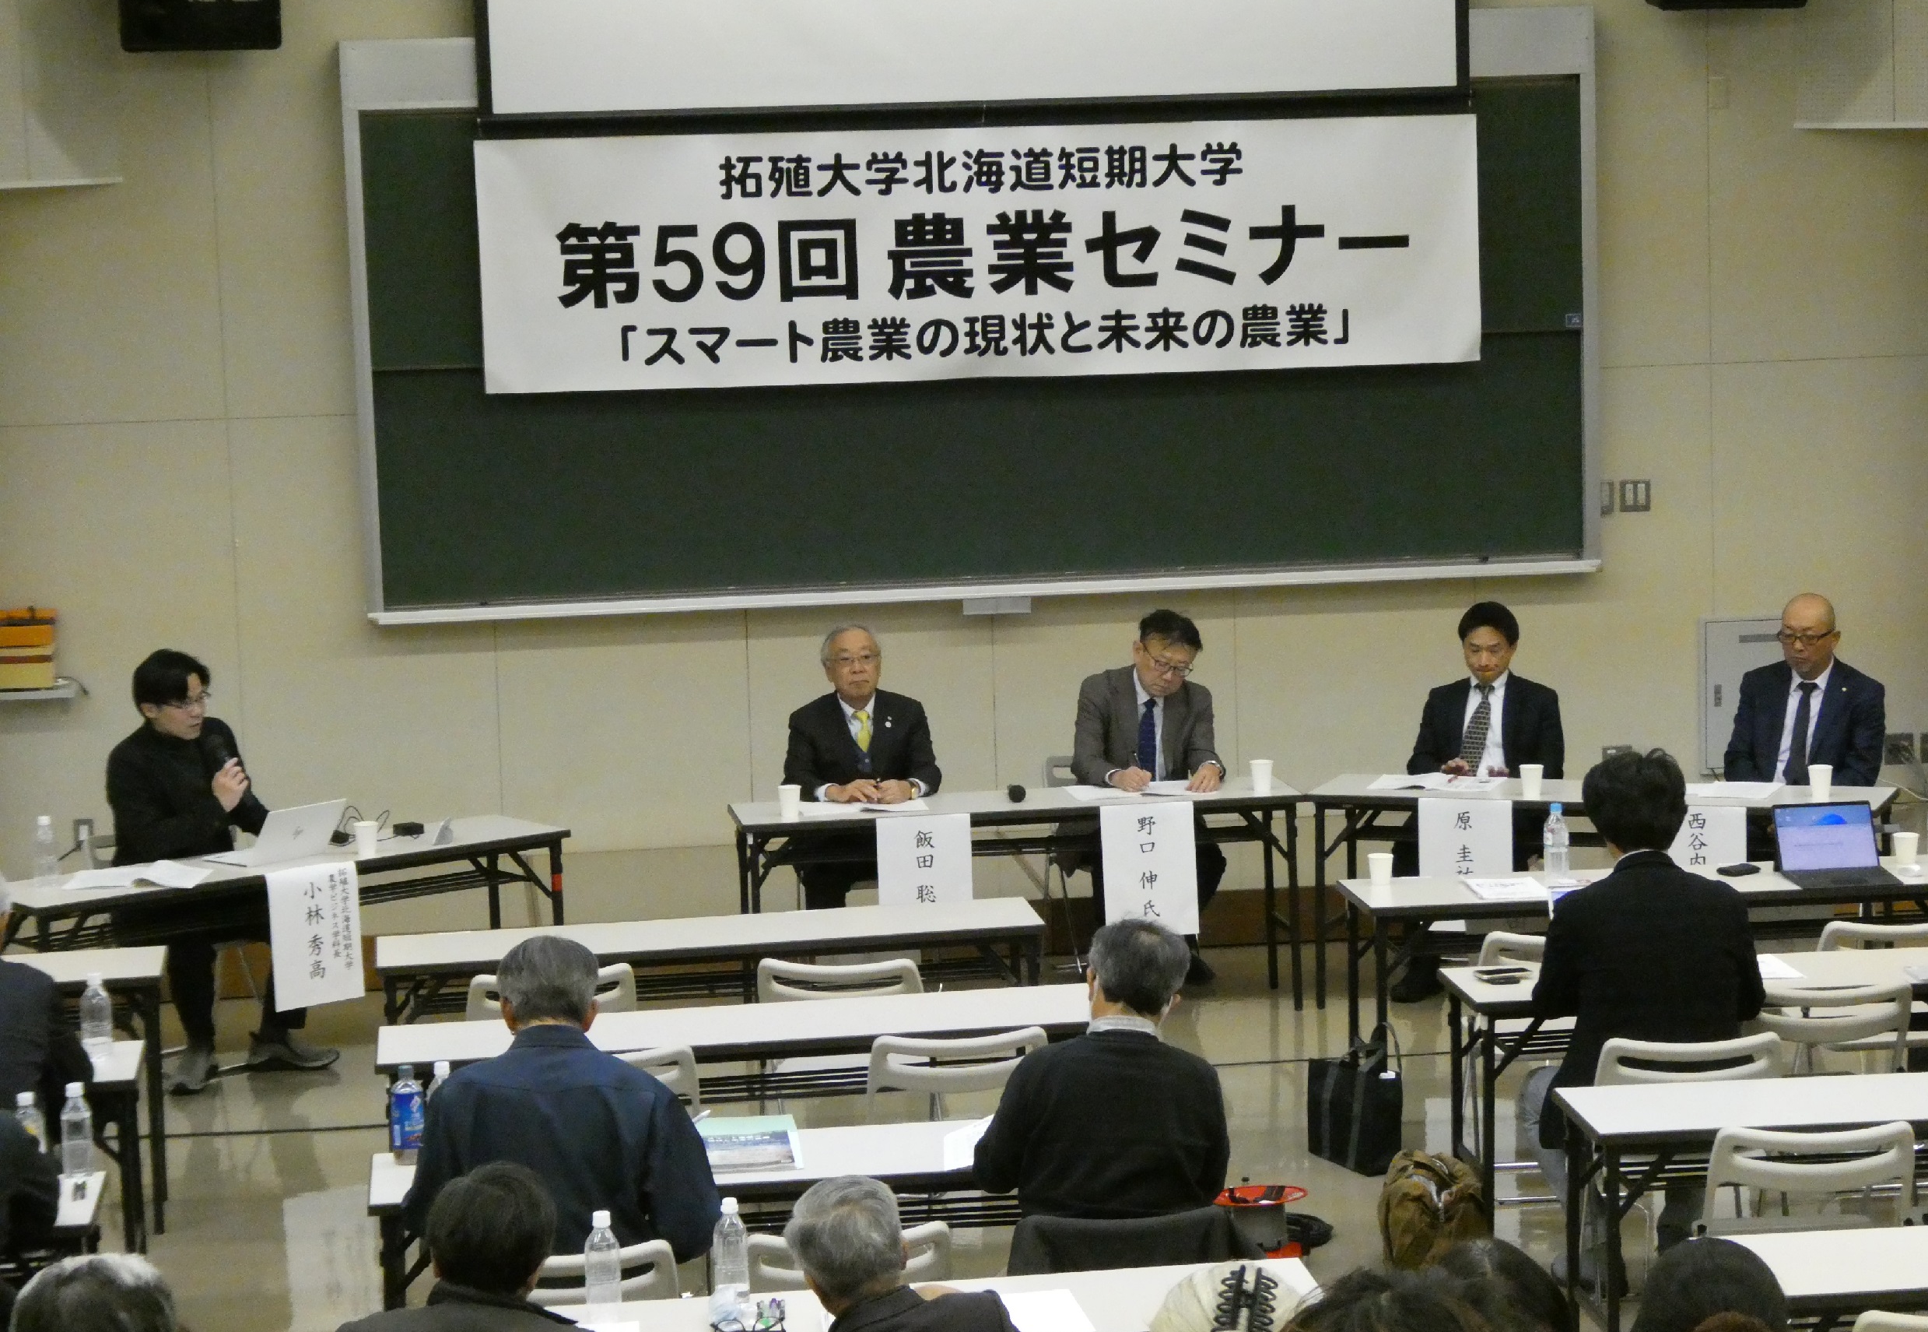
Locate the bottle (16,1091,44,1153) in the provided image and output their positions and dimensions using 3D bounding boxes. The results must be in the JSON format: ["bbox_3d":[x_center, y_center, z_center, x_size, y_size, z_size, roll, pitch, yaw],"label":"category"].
[{"bbox_3d":[-1.997,1.004,9.385,0.068,0.208,0.068,-3,7,-7],"label":"bottle"}]

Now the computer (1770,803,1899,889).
[{"bbox_3d":[2.435,0.500,12.262,0.290,0.195,0.300,-3,7,-5],"label":"computer"}]

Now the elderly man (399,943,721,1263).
[{"bbox_3d":[-0.825,1.165,9.007,0.640,1.310,0.740,-3,7,-7],"label":"elderly man"}]

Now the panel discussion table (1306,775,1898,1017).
[{"bbox_3d":[2.026,0.745,13.981,1.800,0.700,0.450,1,8,20],"label":"panel discussion table"}]

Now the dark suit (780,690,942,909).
[{"bbox_3d":[-0.337,0.549,14.381,0.510,0.940,0.620,-3,7,-8],"label":"dark suit"}]

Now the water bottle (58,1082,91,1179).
[{"bbox_3d":[-1.899,0.991,9.391,0.067,0.202,0.067,-3,7,-7],"label":"water bottle"}]

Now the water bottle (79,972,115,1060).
[{"bbox_3d":[-2.089,0.844,10.591,0.069,0.205,0.069,-3,7,-7],"label":"water bottle"}]

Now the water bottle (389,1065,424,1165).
[{"bbox_3d":[-1.204,0.960,9.494,0.072,0.218,0.072,-3,7,-7],"label":"water bottle"}]

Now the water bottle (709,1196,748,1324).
[{"bbox_3d":[-0.437,1.098,8.244,0.068,0.213,0.068,-3,7,-7],"label":"water bottle"}]

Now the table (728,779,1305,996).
[{"bbox_3d":[0.172,0.778,14.171,1.800,0.700,0.450,-3,7,-9],"label":"table"}]

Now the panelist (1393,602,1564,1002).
[{"bbox_3d":[1.704,0.426,14.387,0.550,1.250,0.680,0,8,17],"label":"panelist"}]

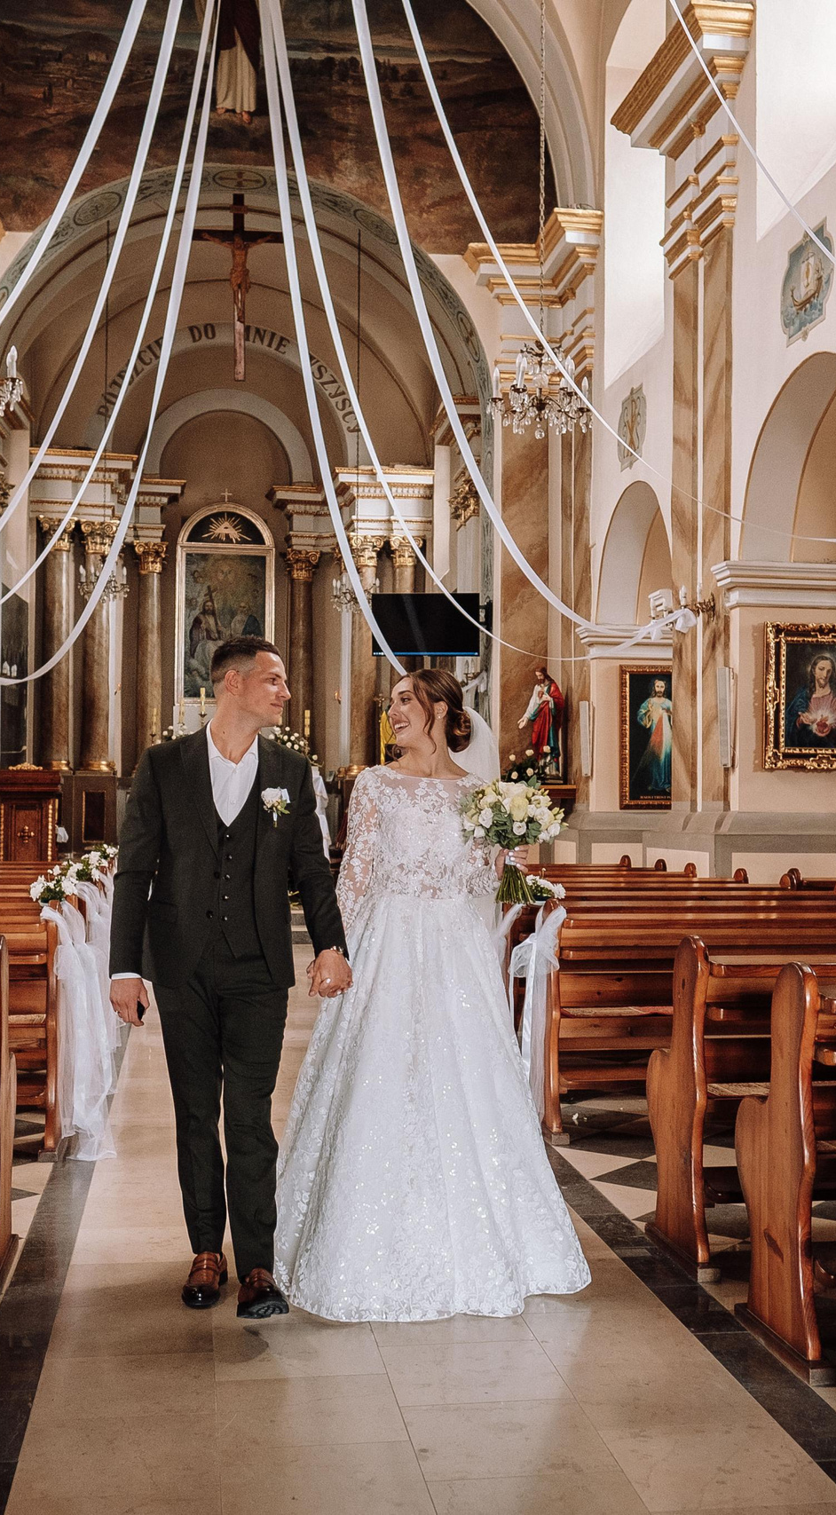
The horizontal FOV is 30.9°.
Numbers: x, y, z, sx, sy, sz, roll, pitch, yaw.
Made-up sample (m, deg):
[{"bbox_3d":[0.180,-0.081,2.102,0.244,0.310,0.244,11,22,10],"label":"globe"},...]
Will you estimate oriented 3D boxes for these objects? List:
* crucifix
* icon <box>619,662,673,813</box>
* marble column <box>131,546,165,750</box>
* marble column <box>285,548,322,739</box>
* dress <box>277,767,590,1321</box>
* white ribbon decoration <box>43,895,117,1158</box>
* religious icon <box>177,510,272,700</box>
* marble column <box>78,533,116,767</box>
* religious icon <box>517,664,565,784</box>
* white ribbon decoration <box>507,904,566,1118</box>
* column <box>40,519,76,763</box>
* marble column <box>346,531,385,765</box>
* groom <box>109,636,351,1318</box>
[{"bbox_3d":[-1.872,-4.849,15.757,0.882,1.961,0.250,1,-2,-9],"label":"crucifix"},{"bbox_3d":[2.355,-0.196,14.956,0.760,1.425,0.080,1,-2,-9],"label":"icon"},{"bbox_3d":[-3.308,-1.222,18.658,0.420,2.856,0.420,1,-2,-9],"label":"marble column"},{"bbox_3d":[-1.432,-1.200,18.941,0.420,2.870,0.420,1,-2,-9],"label":"marble column"},{"bbox_3d":[0.038,0.768,4.435,0.900,1.460,0.850,1,-2,-9],"label":"dress"},{"bbox_3d":[-1.317,1.049,5.928,0.296,0.997,0.340,1,-2,-9],"label":"white ribbon decoration"},{"bbox_3d":[-2.511,-1.986,19.849,1.265,2.545,0.150,1,-2,-9],"label":"religious icon"},{"bbox_3d":[-3.692,-1.271,17.388,0.410,2.868,0.410,1,-2,-9],"label":"marble column"},{"bbox_3d":[1.177,-0.319,14.352,0.400,1.080,0.360,0,-2,23],"label":"religious icon"},{"bbox_3d":[0.474,1.022,6.214,0.260,0.860,0.300,1,-2,-9],"label":"white ribbon decoration"},{"bbox_3d":[-4.101,-1.293,17.225,0.410,2.894,0.410,1,-2,-9],"label":"column"},{"bbox_3d":[-0.642,-1.255,18.449,0.460,2.803,0.460,1,-2,-9],"label":"marble column"},{"bbox_3d":[-0.513,0.576,4.185,0.650,1.815,0.450,1,-2,-9],"label":"groom"}]

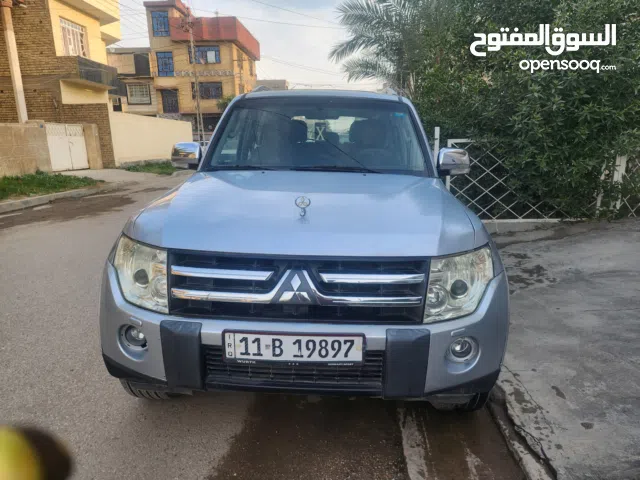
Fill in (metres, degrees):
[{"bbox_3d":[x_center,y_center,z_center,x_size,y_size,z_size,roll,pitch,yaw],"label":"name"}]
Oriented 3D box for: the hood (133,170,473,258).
[{"bbox_3d":[-0.056,-0.187,2.195,1.600,0.260,1.350,2,12,2],"label":"hood"}]

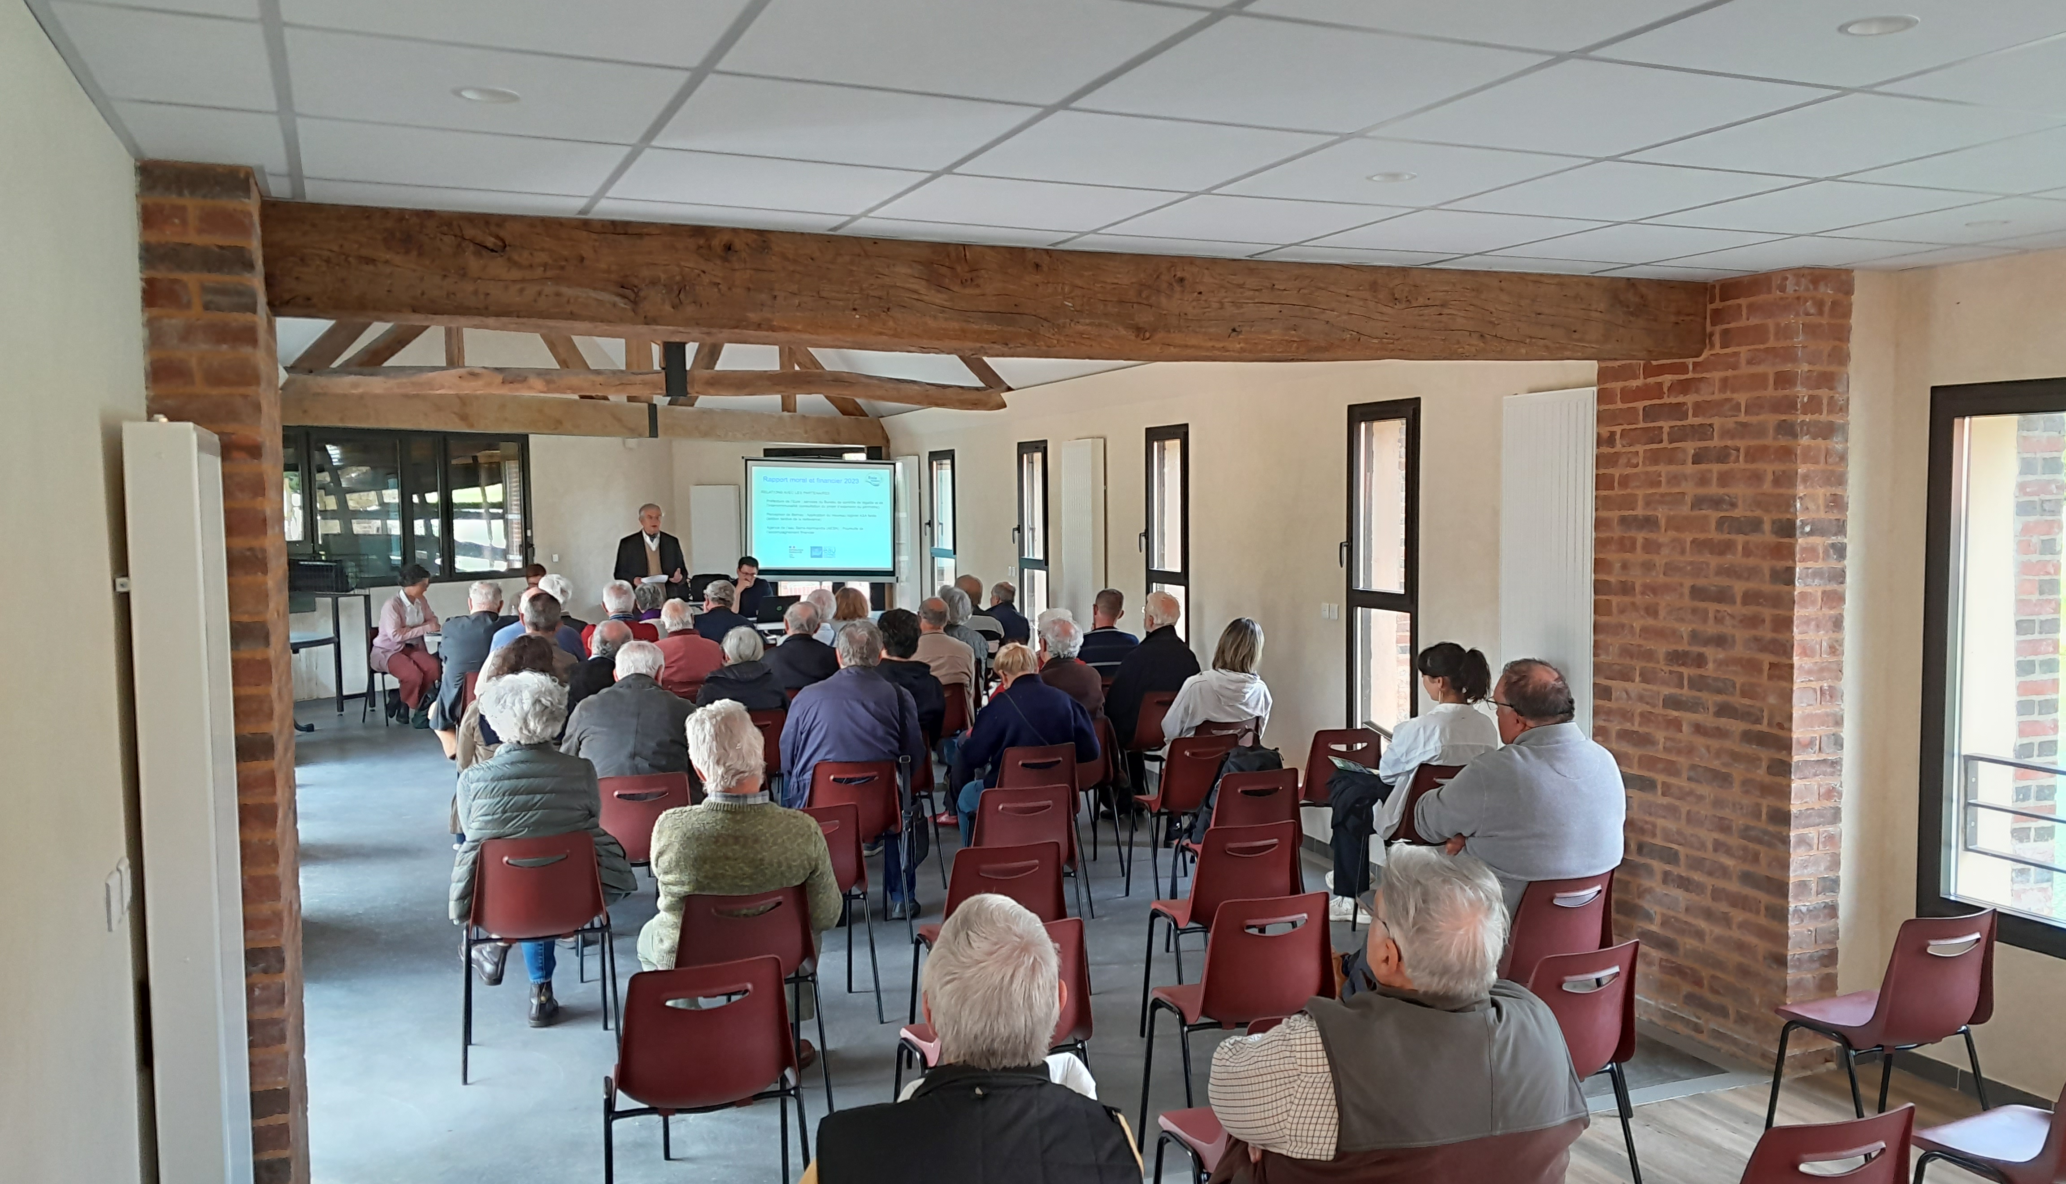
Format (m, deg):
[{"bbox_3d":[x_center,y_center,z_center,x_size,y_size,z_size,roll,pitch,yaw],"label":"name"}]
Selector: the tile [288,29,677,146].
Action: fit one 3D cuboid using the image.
[{"bbox_3d":[-0.910,-0.836,2.576,0.595,0.020,0.585,-2,4,-23],"label":"tile"}]

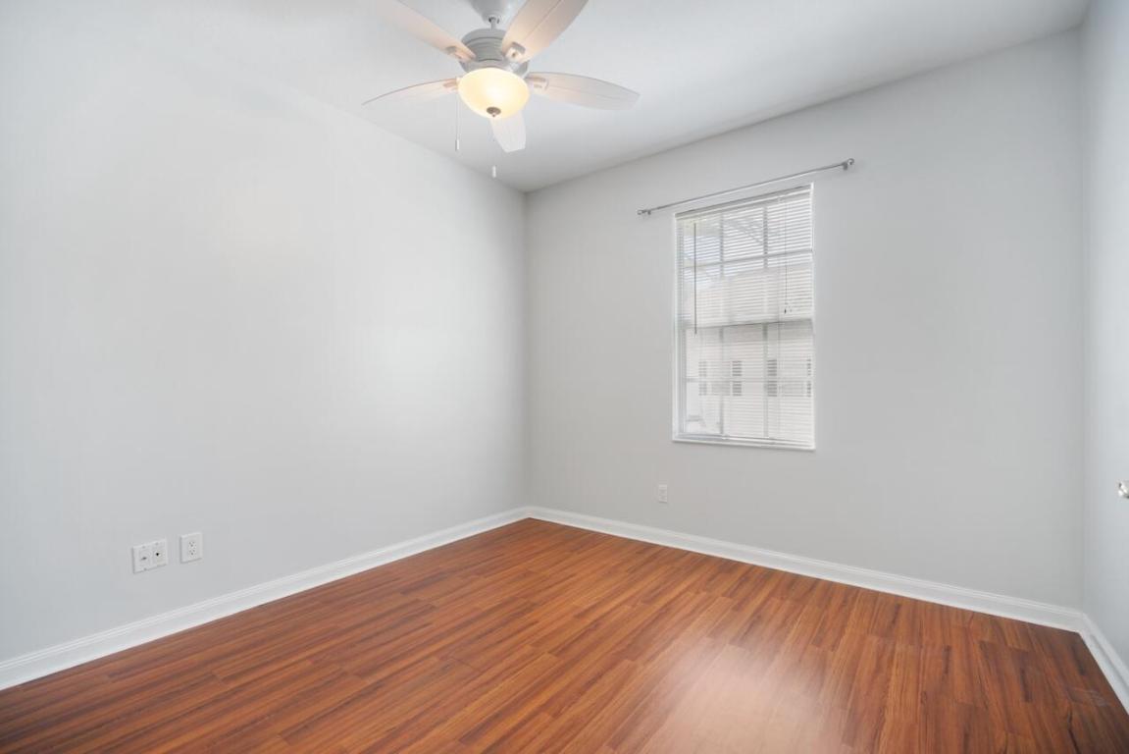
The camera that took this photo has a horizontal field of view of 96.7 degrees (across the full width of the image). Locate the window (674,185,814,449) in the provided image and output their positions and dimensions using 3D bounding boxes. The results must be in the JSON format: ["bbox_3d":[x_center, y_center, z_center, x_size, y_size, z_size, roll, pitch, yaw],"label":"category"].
[{"bbox_3d":[1.132,-0.348,3.230,0.882,1.560,0.100,0,-1,37],"label":"window"}]

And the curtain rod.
[{"bbox_3d":[1.073,-1.176,3.185,1.340,0.045,0.080,0,-1,37],"label":"curtain rod"}]

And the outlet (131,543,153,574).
[{"bbox_3d":[-1.823,0.785,2.173,0.012,0.115,0.069,0,-1,37],"label":"outlet"}]

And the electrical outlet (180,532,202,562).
[{"bbox_3d":[-1.718,0.788,2.315,0.012,0.120,0.080,0,-1,37],"label":"electrical outlet"}]

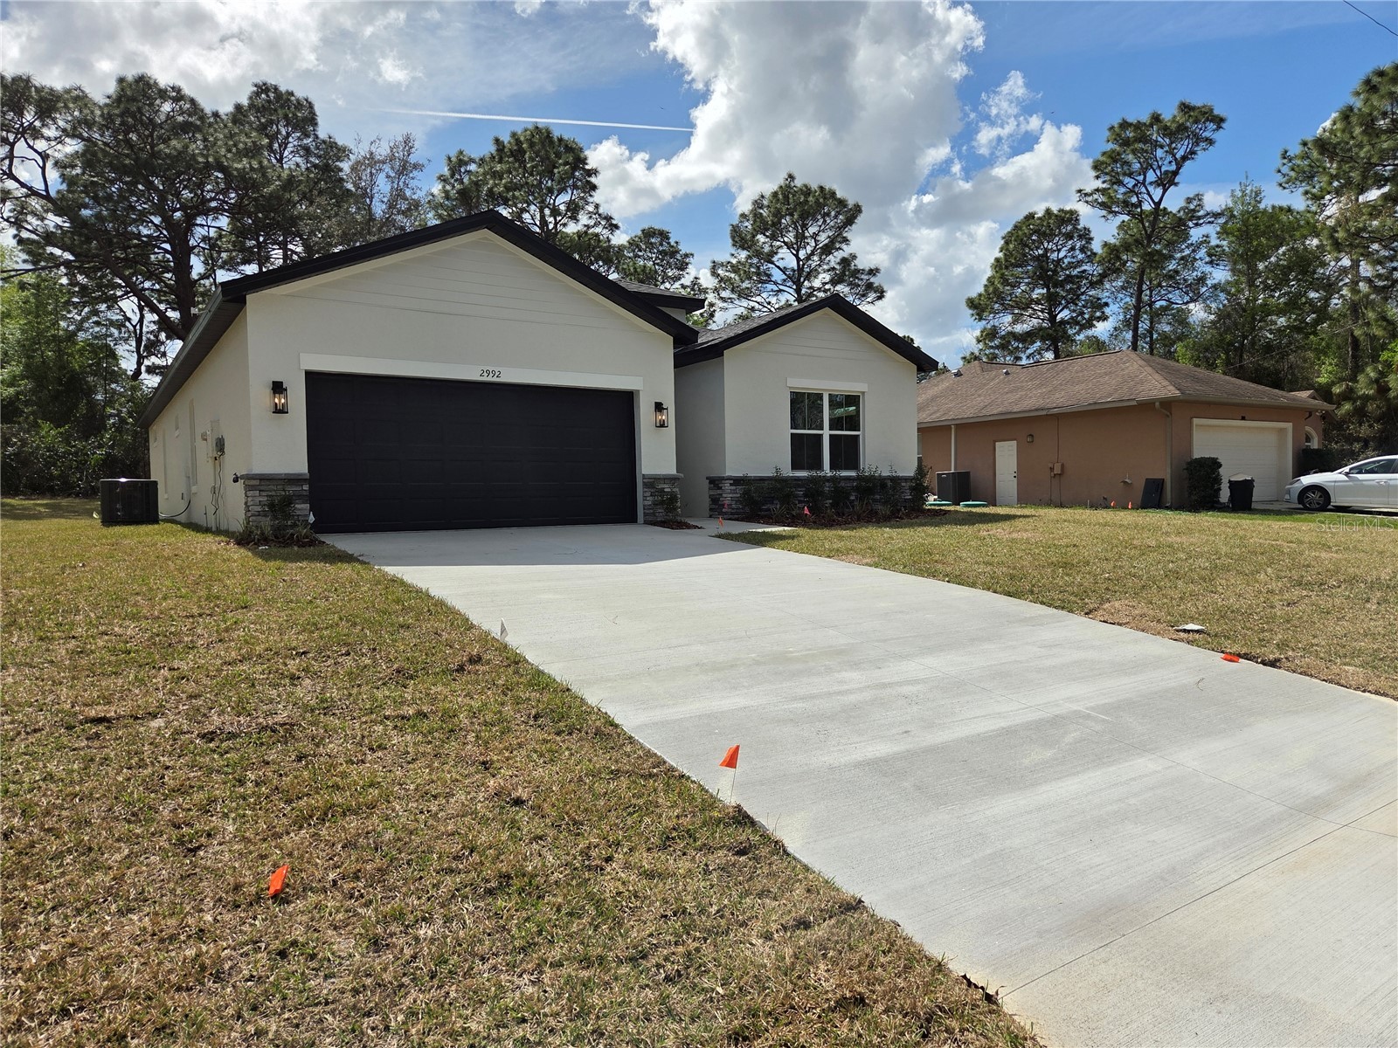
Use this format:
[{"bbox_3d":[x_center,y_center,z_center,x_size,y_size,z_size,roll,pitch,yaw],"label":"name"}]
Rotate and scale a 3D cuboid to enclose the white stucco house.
[{"bbox_3d":[-6.677,-2.882,24.601,13.100,5.300,23.700,-2,2,-33],"label":"white stucco house"}]

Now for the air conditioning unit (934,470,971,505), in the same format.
[{"bbox_3d":[8.137,-1.135,29.700,0.780,1.080,0.780,-2,2,-31],"label":"air conditioning unit"}]

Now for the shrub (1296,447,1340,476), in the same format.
[{"bbox_3d":[18.226,-1.437,27.326,1.100,1.620,1.050,-2,2,-31],"label":"shrub"}]

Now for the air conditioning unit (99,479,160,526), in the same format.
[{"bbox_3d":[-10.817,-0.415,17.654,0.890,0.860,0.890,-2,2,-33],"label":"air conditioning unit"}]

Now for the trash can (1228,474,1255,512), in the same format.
[{"bbox_3d":[14.186,-0.820,24.300,0.580,0.980,0.630,1,2,41],"label":"trash can"}]

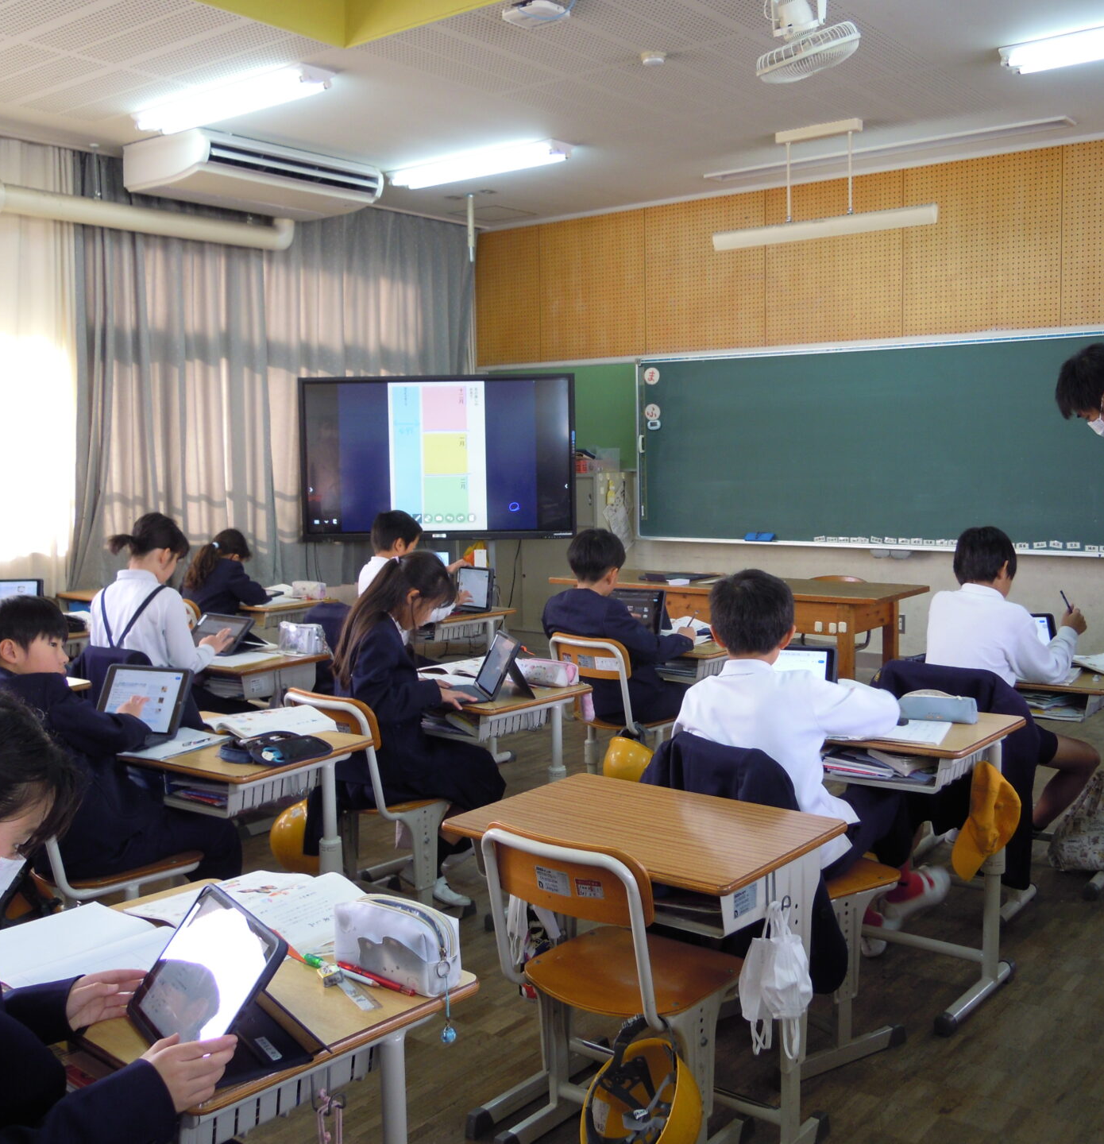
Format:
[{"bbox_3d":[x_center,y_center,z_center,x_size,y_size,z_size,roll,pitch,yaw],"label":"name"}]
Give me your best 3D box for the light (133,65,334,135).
[{"bbox_3d":[-1.489,-2.149,5.680,1.250,0.100,0.200,4,7,39],"label":"light"}]

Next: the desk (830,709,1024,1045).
[{"bbox_3d":[0.823,0.716,3.206,0.650,0.685,0.450,4,7,39],"label":"desk"}]

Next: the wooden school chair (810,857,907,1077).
[{"bbox_3d":[0.540,0.744,2.835,0.400,0.710,0.460,4,8,38],"label":"wooden school chair"}]

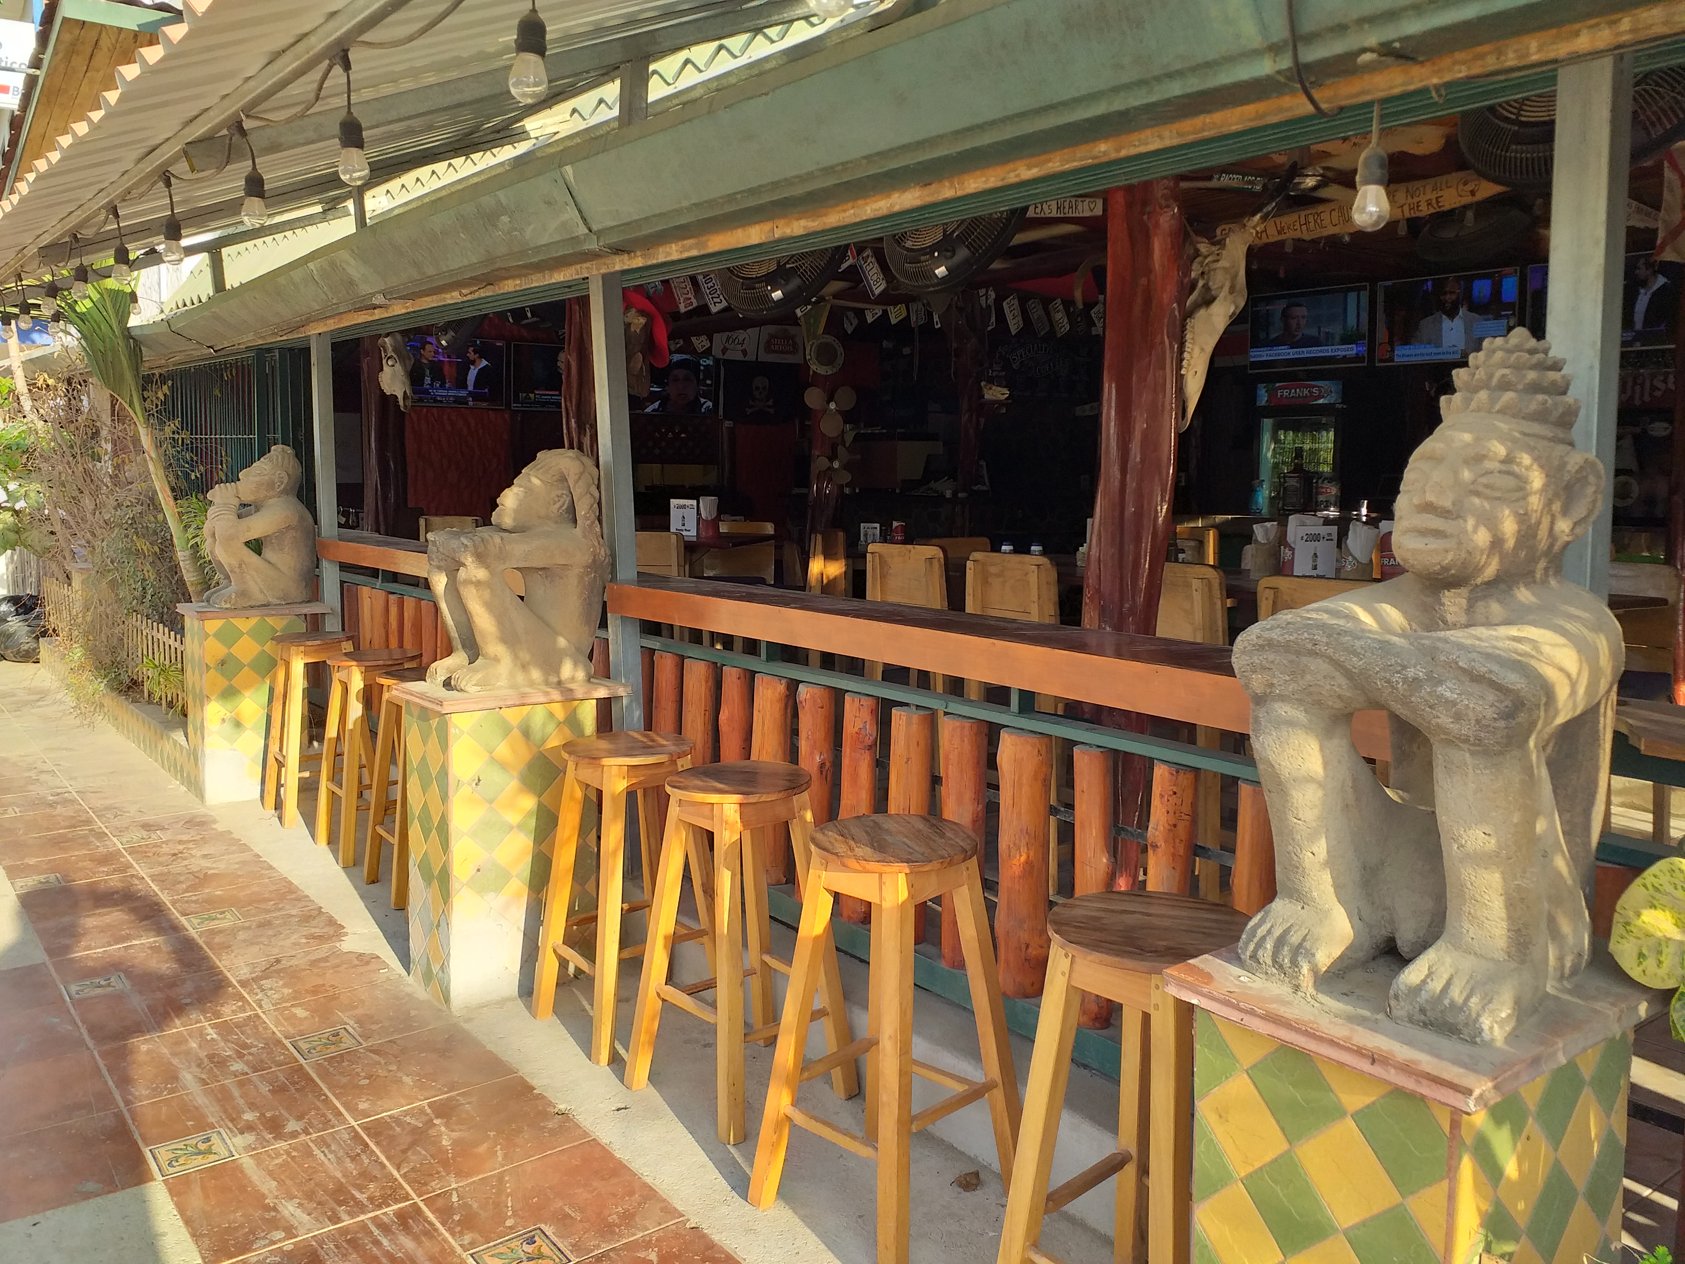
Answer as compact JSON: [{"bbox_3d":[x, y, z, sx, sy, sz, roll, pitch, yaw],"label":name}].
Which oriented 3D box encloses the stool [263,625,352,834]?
[{"bbox_3d":[-2.354,0.422,5.692,0.410,0.803,0.410,-4,8,-39],"label":"stool"}]

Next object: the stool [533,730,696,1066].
[{"bbox_3d":[-0.585,0.702,3.529,0.410,0.803,0.410,-4,8,-39],"label":"stool"}]

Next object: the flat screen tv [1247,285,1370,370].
[{"bbox_3d":[3.292,-2.135,8.937,0.070,0.552,0.921,-6,9,-39],"label":"flat screen tv"}]

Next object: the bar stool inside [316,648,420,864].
[{"bbox_3d":[-1.707,0.442,4.670,0.390,0.734,0.370,-6,9,-39],"label":"bar stool inside"}]

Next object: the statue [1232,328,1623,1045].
[{"bbox_3d":[0.768,0.042,1.593,0.465,0.810,0.375,-4,8,-39],"label":"statue"}]

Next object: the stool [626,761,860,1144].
[{"bbox_3d":[-0.250,0.754,3.127,0.410,0.803,0.410,-4,8,-39],"label":"stool"}]

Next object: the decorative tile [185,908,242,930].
[{"bbox_3d":[-2.151,0.987,4.335,0.152,0.010,0.152,-4,8,-39],"label":"decorative tile"}]

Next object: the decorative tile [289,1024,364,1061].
[{"bbox_3d":[-1.257,1.007,3.085,0.140,0.010,0.140,-3,8,-39],"label":"decorative tile"}]

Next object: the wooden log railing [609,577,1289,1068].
[{"bbox_3d":[0.205,0.415,2.934,0.283,0.887,2.484,-6,9,-39],"label":"wooden log railing"}]

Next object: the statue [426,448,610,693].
[{"bbox_3d":[-0.976,-0.194,3.848,0.530,0.720,0.320,-4,8,-39],"label":"statue"}]

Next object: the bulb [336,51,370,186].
[{"bbox_3d":[-0.776,-0.812,2.000,0.048,0.214,0.048,-6,9,-39],"label":"bulb"}]

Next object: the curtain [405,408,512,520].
[{"bbox_3d":[-2.912,-1.231,9.687,0.827,0.968,0.050,-6,9,-39],"label":"curtain"}]

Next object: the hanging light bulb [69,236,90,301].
[{"bbox_3d":[-1.941,-0.924,3.220,0.052,0.157,0.052,-4,8,-39],"label":"hanging light bulb"}]

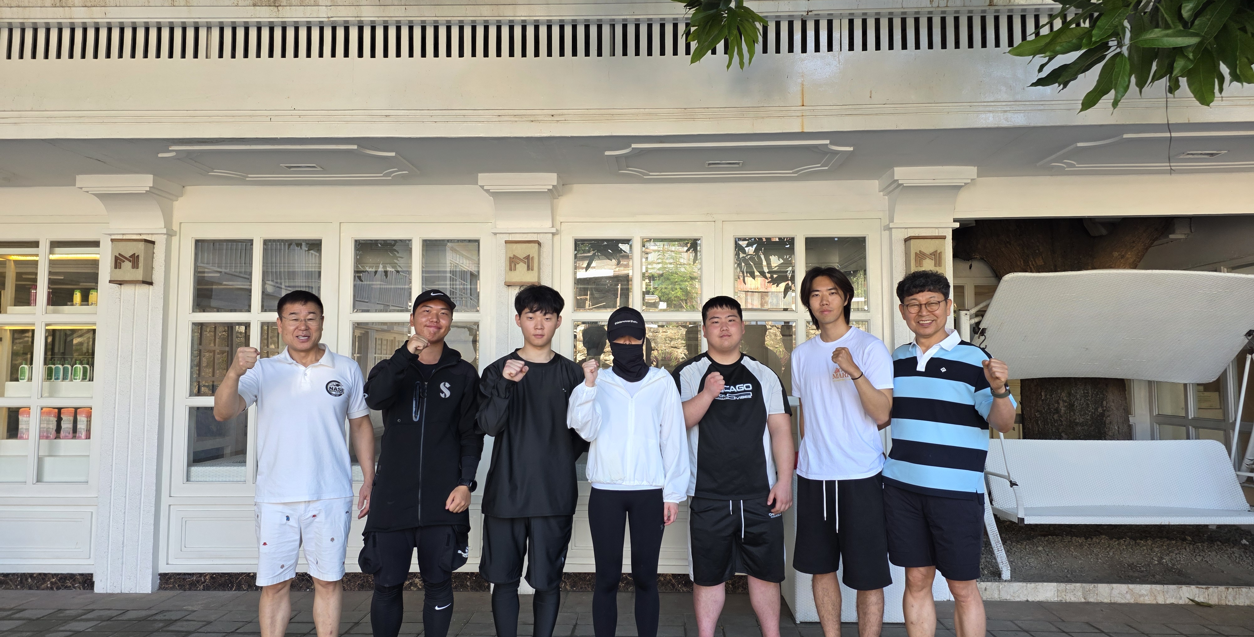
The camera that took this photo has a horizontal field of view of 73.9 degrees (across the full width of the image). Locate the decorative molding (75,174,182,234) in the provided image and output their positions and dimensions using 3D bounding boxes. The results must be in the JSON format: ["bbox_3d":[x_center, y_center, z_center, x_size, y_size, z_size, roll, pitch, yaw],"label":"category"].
[{"bbox_3d":[-3.117,-0.696,5.212,0.486,0.338,0.310,0,-4,1],"label":"decorative molding"}]

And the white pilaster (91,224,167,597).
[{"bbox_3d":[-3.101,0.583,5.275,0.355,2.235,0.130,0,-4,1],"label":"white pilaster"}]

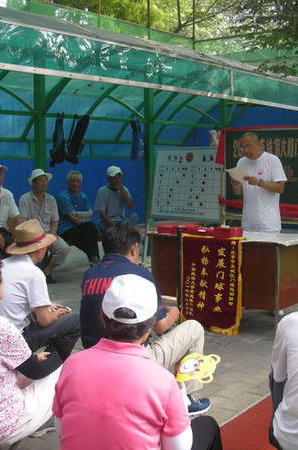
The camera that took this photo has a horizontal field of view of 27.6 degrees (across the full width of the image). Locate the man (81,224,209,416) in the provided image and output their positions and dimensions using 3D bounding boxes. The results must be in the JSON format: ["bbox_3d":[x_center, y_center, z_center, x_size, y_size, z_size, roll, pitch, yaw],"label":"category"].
[{"bbox_3d":[-0.040,0.540,3.420,0.800,1.060,0.580,-5,8,-40],"label":"man"}]

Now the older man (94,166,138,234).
[{"bbox_3d":[-0.420,-0.107,7.988,0.520,1.310,0.650,-5,8,-37],"label":"older man"}]

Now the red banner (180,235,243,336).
[{"bbox_3d":[0.515,0.487,5.046,0.580,0.770,0.050,4,8,33],"label":"red banner"}]

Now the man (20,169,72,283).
[{"bbox_3d":[-1.140,0.020,6.950,0.560,1.300,0.780,-5,8,-37],"label":"man"}]

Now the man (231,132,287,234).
[{"bbox_3d":[1.158,-0.107,6.300,0.580,1.700,0.460,4,8,31],"label":"man"}]

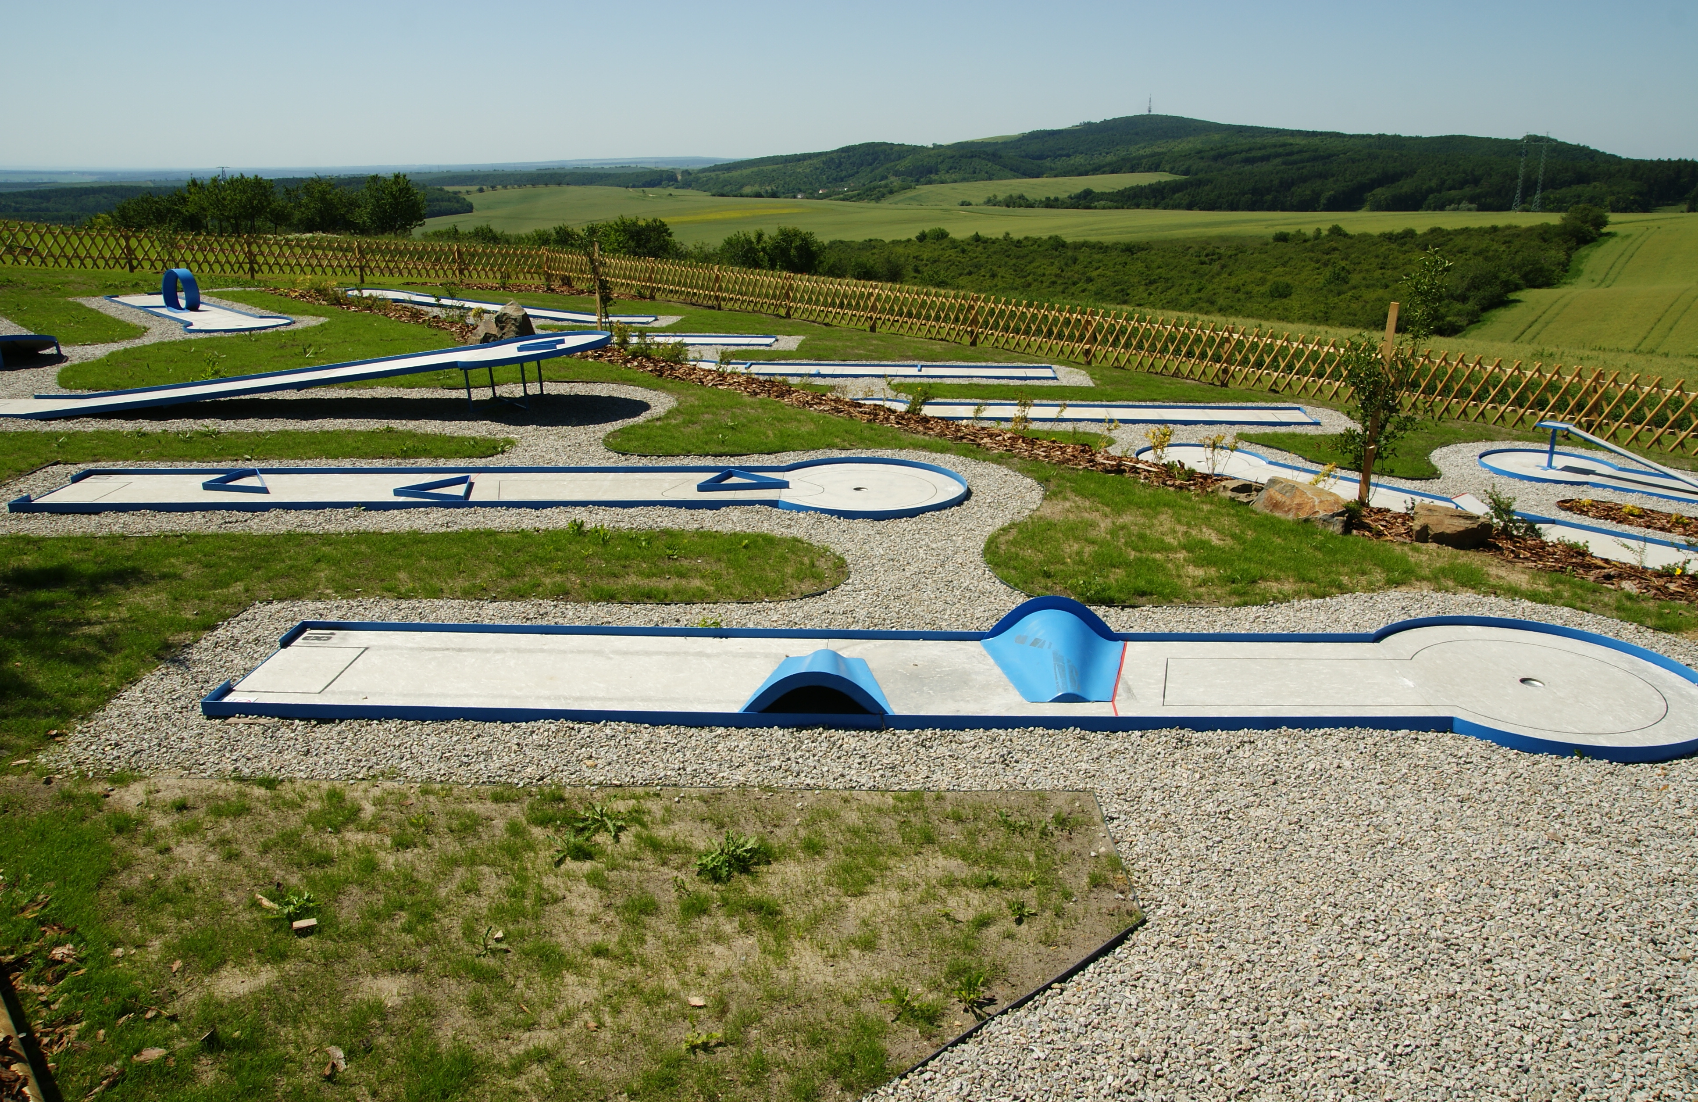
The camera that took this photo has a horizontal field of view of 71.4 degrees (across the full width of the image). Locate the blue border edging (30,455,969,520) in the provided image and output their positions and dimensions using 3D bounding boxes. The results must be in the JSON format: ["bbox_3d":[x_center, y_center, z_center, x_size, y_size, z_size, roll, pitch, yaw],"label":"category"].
[{"bbox_3d":[-2.347,-0.421,8.113,6.300,0.080,1.420,0,18,1],"label":"blue border edging"}]

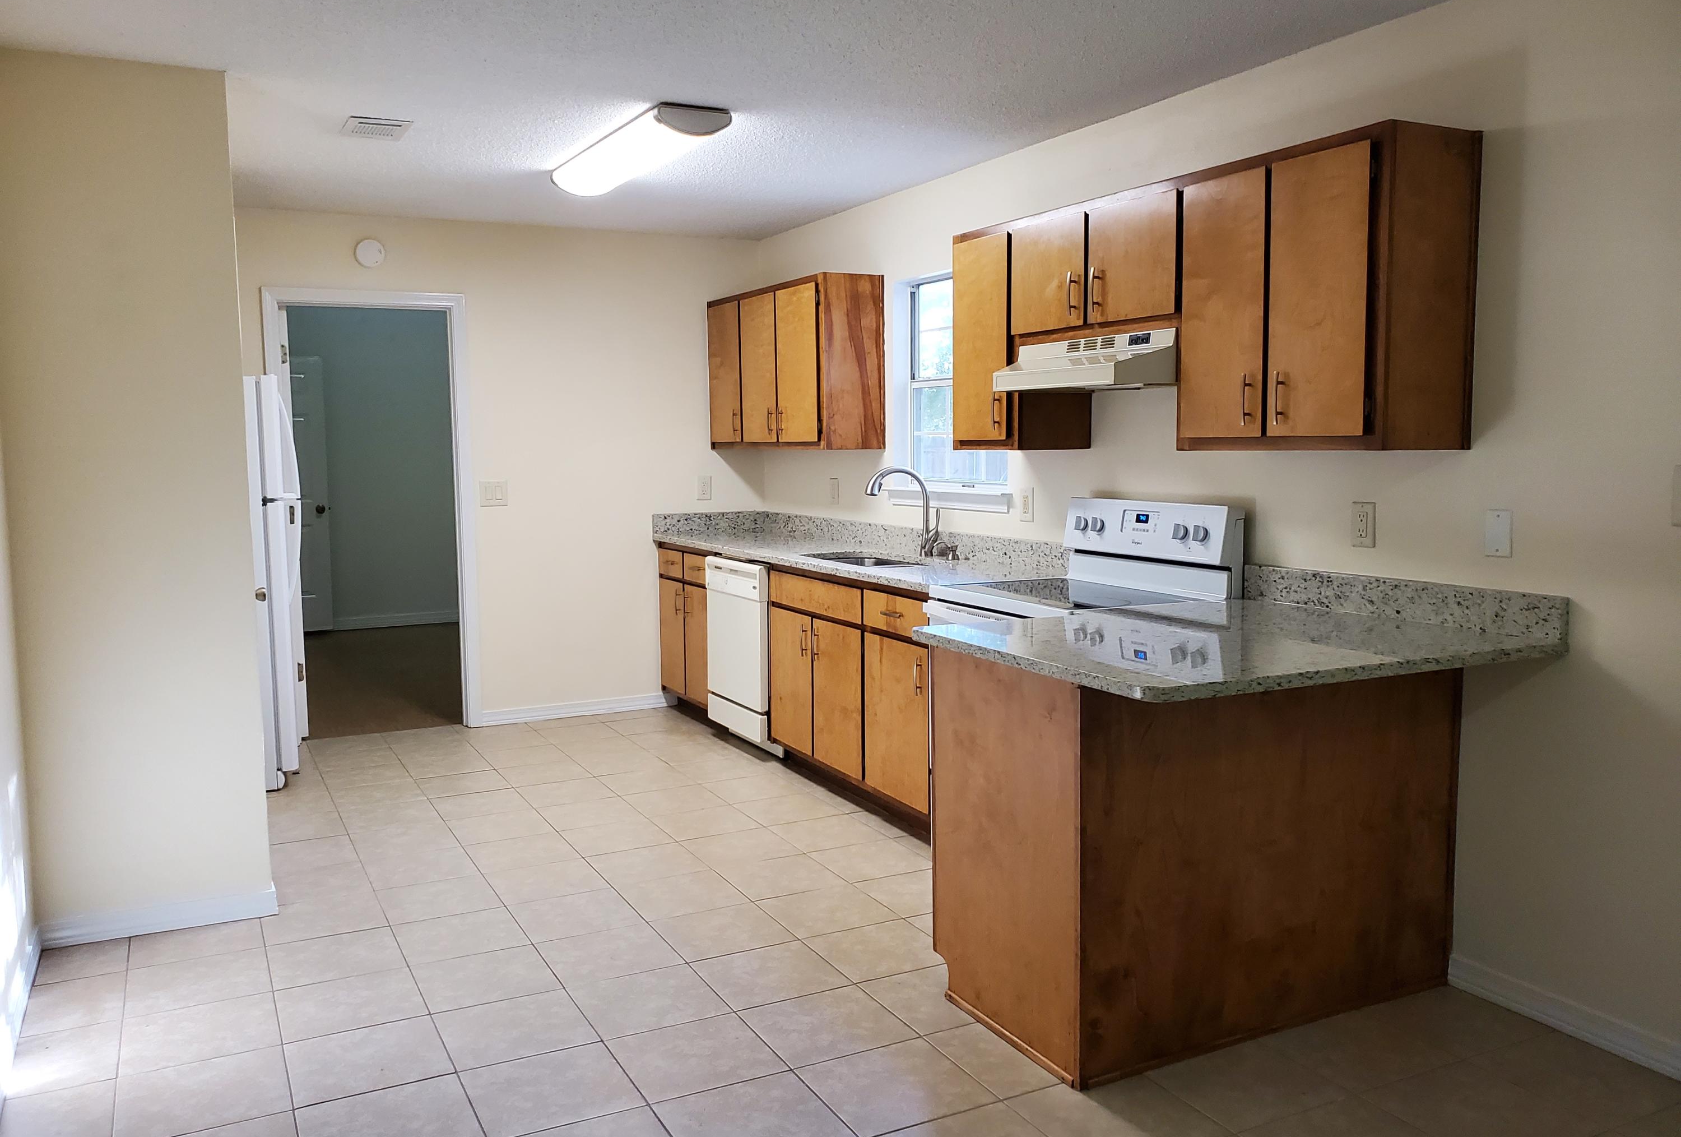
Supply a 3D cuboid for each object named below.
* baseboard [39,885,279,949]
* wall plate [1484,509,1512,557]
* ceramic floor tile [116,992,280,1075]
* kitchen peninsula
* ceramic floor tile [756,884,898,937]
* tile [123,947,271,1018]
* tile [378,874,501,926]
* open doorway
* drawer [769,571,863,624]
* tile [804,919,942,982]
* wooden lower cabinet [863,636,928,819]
[{"bbox_3d":[-1.942,1.007,3.617,0.610,0.080,0.015,-3,6,-28],"label":"baseboard"},{"bbox_3d":[1.580,-0.084,3.034,0.006,0.114,0.070,-3,6,-28],"label":"wall plate"},{"bbox_3d":[-1.520,1.105,3.002,0.330,0.012,0.330,-3,6,-27],"label":"ceramic floor tile"},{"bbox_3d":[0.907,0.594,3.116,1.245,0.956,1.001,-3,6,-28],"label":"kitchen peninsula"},{"bbox_3d":[-0.038,1.023,3.745,0.328,0.012,0.325,-3,6,-27],"label":"ceramic floor tile"},{"bbox_3d":[-1.682,1.086,3.315,0.330,0.010,0.330,-3,6,-27],"label":"tile"},{"bbox_3d":[-1.234,1.022,3.892,0.330,0.012,0.330,-3,6,-27],"label":"tile"},{"bbox_3d":[-2.197,-0.231,5.987,0.890,2.110,0.130,-3,6,-28],"label":"open doorway"},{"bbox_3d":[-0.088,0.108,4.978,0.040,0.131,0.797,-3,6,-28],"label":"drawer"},{"bbox_3d":[0.112,1.050,3.456,0.328,0.012,0.325,-3,6,-27],"label":"tile"},{"bbox_3d":[0.398,0.530,4.593,0.450,0.573,0.450,-3,6,-27],"label":"wooden lower cabinet"}]

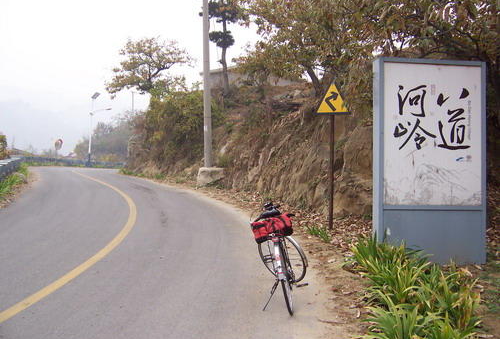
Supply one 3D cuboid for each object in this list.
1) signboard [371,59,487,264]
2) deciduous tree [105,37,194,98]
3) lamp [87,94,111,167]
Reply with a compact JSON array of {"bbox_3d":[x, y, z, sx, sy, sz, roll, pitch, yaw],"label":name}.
[{"bbox_3d":[2.258,-0.096,5.998,1.380,2.530,0.220,1,-2,-6],"label":"signboard"},{"bbox_3d":[-6.325,-6.325,30.000,5.600,4.100,5.000,1,-1,0],"label":"deciduous tree"},{"bbox_3d":[-13.825,-3.623,43.500,2.150,6.750,0.900,0,-1,18],"label":"lamp"}]

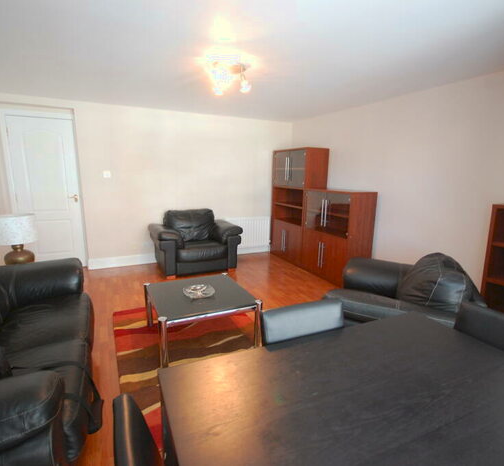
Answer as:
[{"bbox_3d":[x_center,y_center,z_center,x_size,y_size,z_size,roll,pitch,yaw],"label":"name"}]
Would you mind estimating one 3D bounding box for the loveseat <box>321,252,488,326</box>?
[{"bbox_3d":[1.136,0.548,2.246,0.900,0.850,1.150,7,13,25],"label":"loveseat"}]

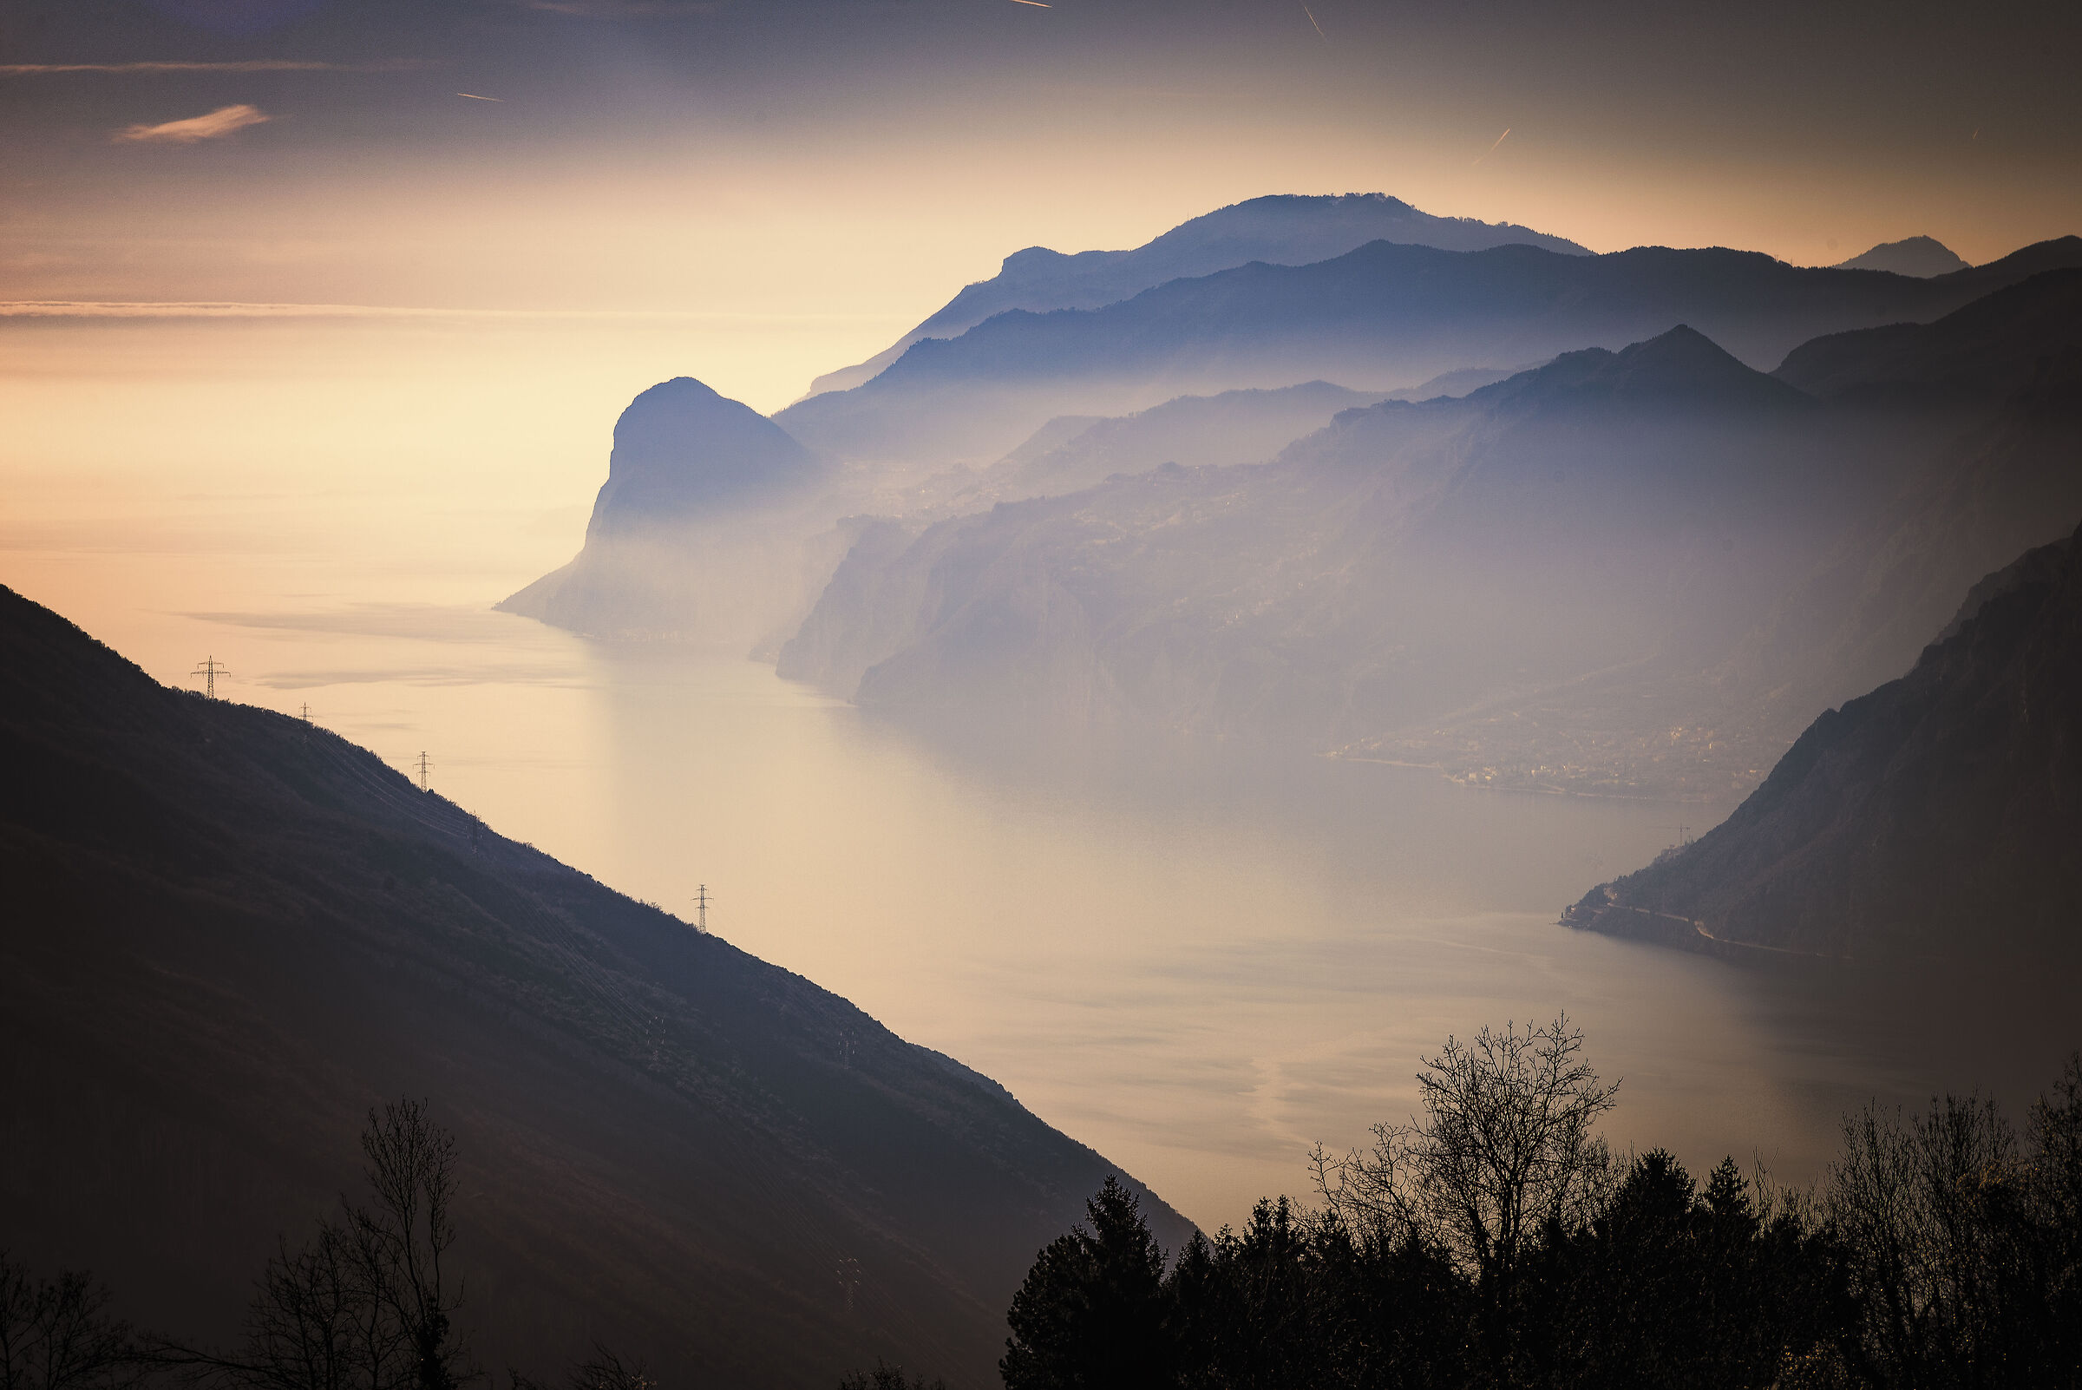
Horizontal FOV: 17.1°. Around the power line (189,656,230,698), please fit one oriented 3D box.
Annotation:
[{"bbox_3d":[-526.338,-10.828,4400.000,25.500,28.500,4.800,0,3,-7],"label":"power line"}]

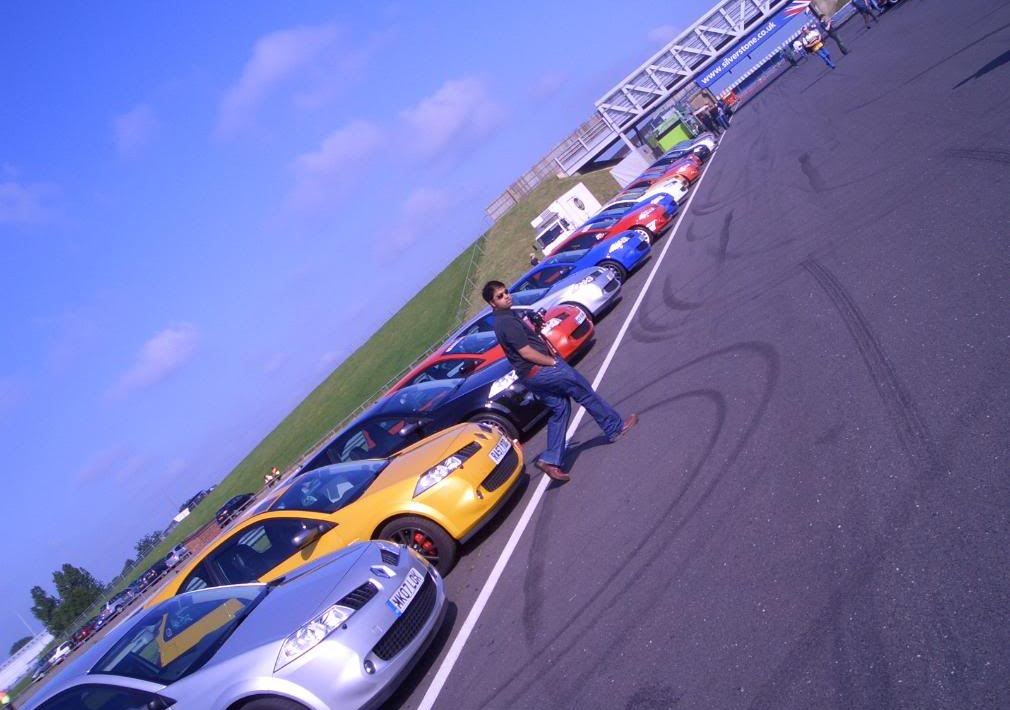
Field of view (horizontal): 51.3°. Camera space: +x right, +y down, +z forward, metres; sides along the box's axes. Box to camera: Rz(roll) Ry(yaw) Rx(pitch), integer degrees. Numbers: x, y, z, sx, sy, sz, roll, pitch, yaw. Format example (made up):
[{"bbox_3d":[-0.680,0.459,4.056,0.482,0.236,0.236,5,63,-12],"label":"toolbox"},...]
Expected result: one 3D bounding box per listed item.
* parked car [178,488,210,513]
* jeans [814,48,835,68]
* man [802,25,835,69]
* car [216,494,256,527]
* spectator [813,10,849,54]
[{"bbox_3d":[-48.227,22.807,164.541,4.300,1.600,1.800,-38,3,20],"label":"parked car"},{"bbox_3d":[11.318,-10.559,37.100,0.400,0.920,0.300,-39,3,23],"label":"jeans"},{"bbox_3d":[11.101,-10.888,37.200,0.620,1.790,0.420,-39,3,23],"label":"man"},{"bbox_3d":[-25.120,14.127,97.880,1.800,1.540,4.300,-38,4,26],"label":"car"},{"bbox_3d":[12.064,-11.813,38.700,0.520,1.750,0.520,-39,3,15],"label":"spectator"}]

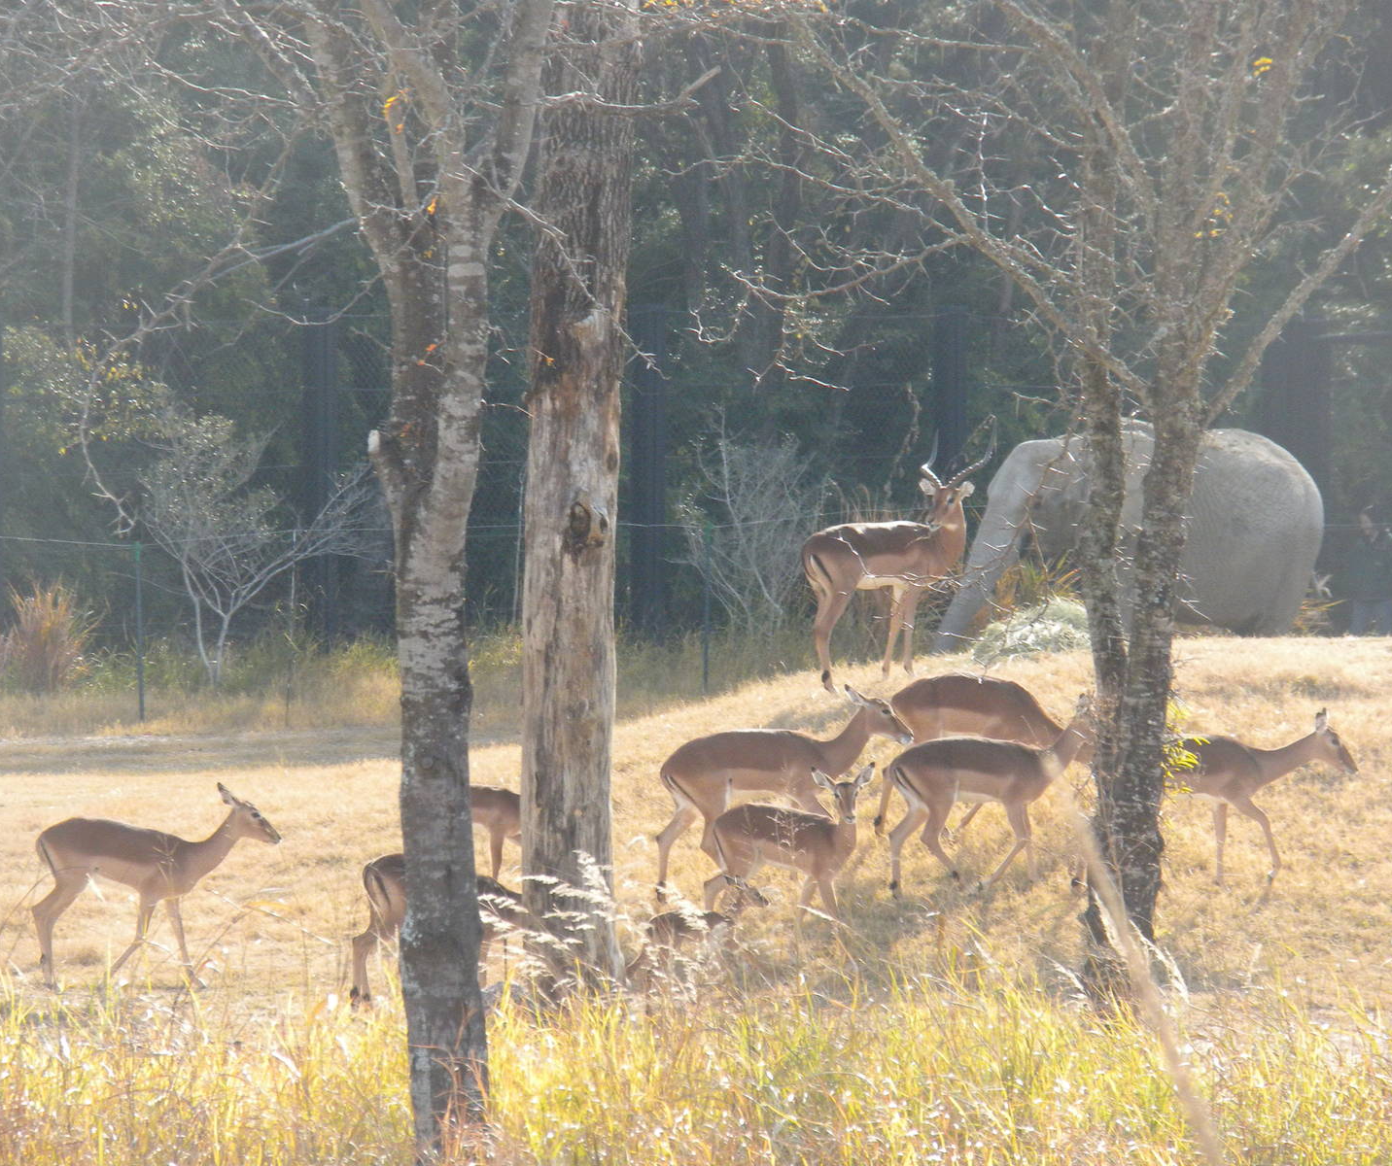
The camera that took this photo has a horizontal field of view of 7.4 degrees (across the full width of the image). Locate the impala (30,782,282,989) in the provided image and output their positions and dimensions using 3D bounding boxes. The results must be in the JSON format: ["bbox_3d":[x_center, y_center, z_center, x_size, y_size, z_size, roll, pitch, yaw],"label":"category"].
[{"bbox_3d":[-2.825,1.588,56.000,1.280,1.080,0.320,0,2,-12],"label":"impala"}]

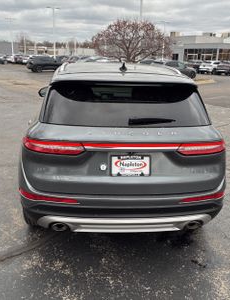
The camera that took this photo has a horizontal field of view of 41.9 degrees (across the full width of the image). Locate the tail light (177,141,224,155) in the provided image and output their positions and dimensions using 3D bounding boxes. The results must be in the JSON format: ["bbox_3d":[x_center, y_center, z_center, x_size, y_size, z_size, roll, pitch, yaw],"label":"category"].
[{"bbox_3d":[0.726,-0.024,2.431,0.500,0.115,0.200,1,17,-5],"label":"tail light"}]

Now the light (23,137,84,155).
[{"bbox_3d":[-0.492,-0.040,2.354,0.521,0.117,0.324,0,17,-5],"label":"light"}]

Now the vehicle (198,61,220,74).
[{"bbox_3d":[12.991,-10.992,39.500,4.700,1.680,1.900,-15,24,-42],"label":"vehicle"}]

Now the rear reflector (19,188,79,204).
[{"bbox_3d":[-0.538,0.373,2.428,0.520,0.090,0.200,1,17,-5],"label":"rear reflector"}]

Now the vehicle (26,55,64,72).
[{"bbox_3d":[-6.768,-8.886,31.037,4.600,1.630,1.870,-11,22,-36],"label":"vehicle"}]

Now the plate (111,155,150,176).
[{"bbox_3d":[0.124,0.123,2.350,0.310,0.160,0.020,1,13,-5],"label":"plate"}]

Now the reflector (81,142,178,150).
[{"bbox_3d":[0.132,-0.029,2.248,0.719,0.063,0.066,0,17,-5],"label":"reflector"}]

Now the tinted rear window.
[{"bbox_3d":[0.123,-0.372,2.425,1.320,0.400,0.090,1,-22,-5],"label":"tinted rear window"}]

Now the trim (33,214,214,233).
[{"bbox_3d":[0.106,0.589,2.493,1.498,0.147,0.187,0,17,-5],"label":"trim"}]

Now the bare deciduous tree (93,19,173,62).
[{"bbox_3d":[1.613,-9.607,28.500,7.500,4.950,7.400,2,17,0],"label":"bare deciduous tree"}]

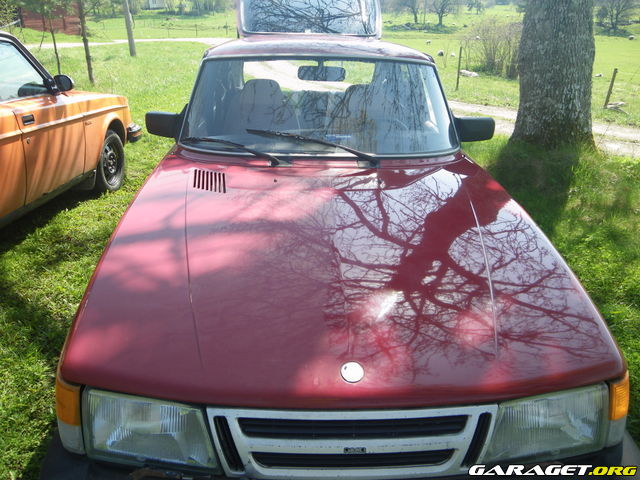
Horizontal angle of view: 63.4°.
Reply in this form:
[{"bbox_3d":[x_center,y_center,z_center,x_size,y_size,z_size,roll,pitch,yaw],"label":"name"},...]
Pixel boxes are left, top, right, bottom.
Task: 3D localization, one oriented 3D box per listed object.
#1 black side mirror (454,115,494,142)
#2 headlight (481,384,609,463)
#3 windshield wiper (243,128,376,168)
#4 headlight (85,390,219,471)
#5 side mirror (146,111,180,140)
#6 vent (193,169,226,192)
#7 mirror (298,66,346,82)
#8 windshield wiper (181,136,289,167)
[{"bbox_3d":[0.827,-0.594,2.781,0.195,0.115,0.085,0,26,-3],"label":"black side mirror"},{"bbox_3d":[0.613,0.496,1.418,0.340,0.175,0.110,-3,27,-10],"label":"headlight"},{"bbox_3d":[-0.045,-0.457,2.468,0.671,0.045,0.050,17,69,11],"label":"windshield wiper"},{"bbox_3d":[-0.437,0.489,1.355,0.340,0.175,0.110,3,26,3],"label":"headlight"},{"bbox_3d":[-0.791,-0.600,2.683,0.195,0.115,0.085,0,26,-3],"label":"side mirror"},{"bbox_3d":[-0.482,-0.256,2.274,0.145,0.020,0.175,-8,34,-7],"label":"vent"},{"bbox_3d":[0.013,-0.893,2.793,0.250,0.070,0.040,7,26,9],"label":"mirror"},{"bbox_3d":[-0.444,-0.448,2.495,0.600,0.045,0.060,17,74,24],"label":"windshield wiper"}]

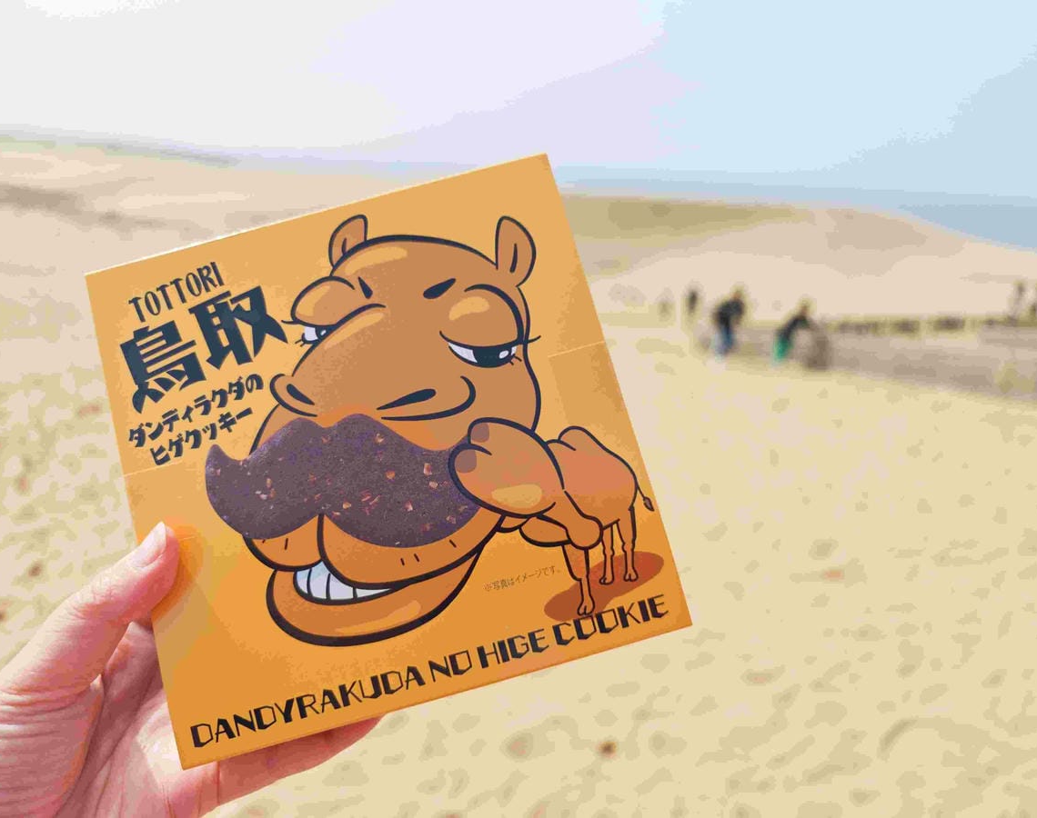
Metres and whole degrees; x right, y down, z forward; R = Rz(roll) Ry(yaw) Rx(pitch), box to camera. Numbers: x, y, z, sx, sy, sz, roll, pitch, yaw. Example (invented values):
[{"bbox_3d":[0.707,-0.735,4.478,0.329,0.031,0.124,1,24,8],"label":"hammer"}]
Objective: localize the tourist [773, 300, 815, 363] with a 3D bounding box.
[{"bbox_3d":[6.471,-1.823,17.000,0.850,1.450,0.550,1,18,-6],"label":"tourist"}]

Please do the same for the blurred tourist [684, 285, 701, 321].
[{"bbox_3d":[8.046,-4.895,33.500,0.520,1.660,0.380,4,18,6],"label":"blurred tourist"}]

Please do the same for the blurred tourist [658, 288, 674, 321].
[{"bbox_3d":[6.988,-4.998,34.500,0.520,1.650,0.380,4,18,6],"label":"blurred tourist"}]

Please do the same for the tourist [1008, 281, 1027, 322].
[{"bbox_3d":[18.575,-3.996,27.000,0.520,1.650,0.400,10,20,21],"label":"tourist"}]

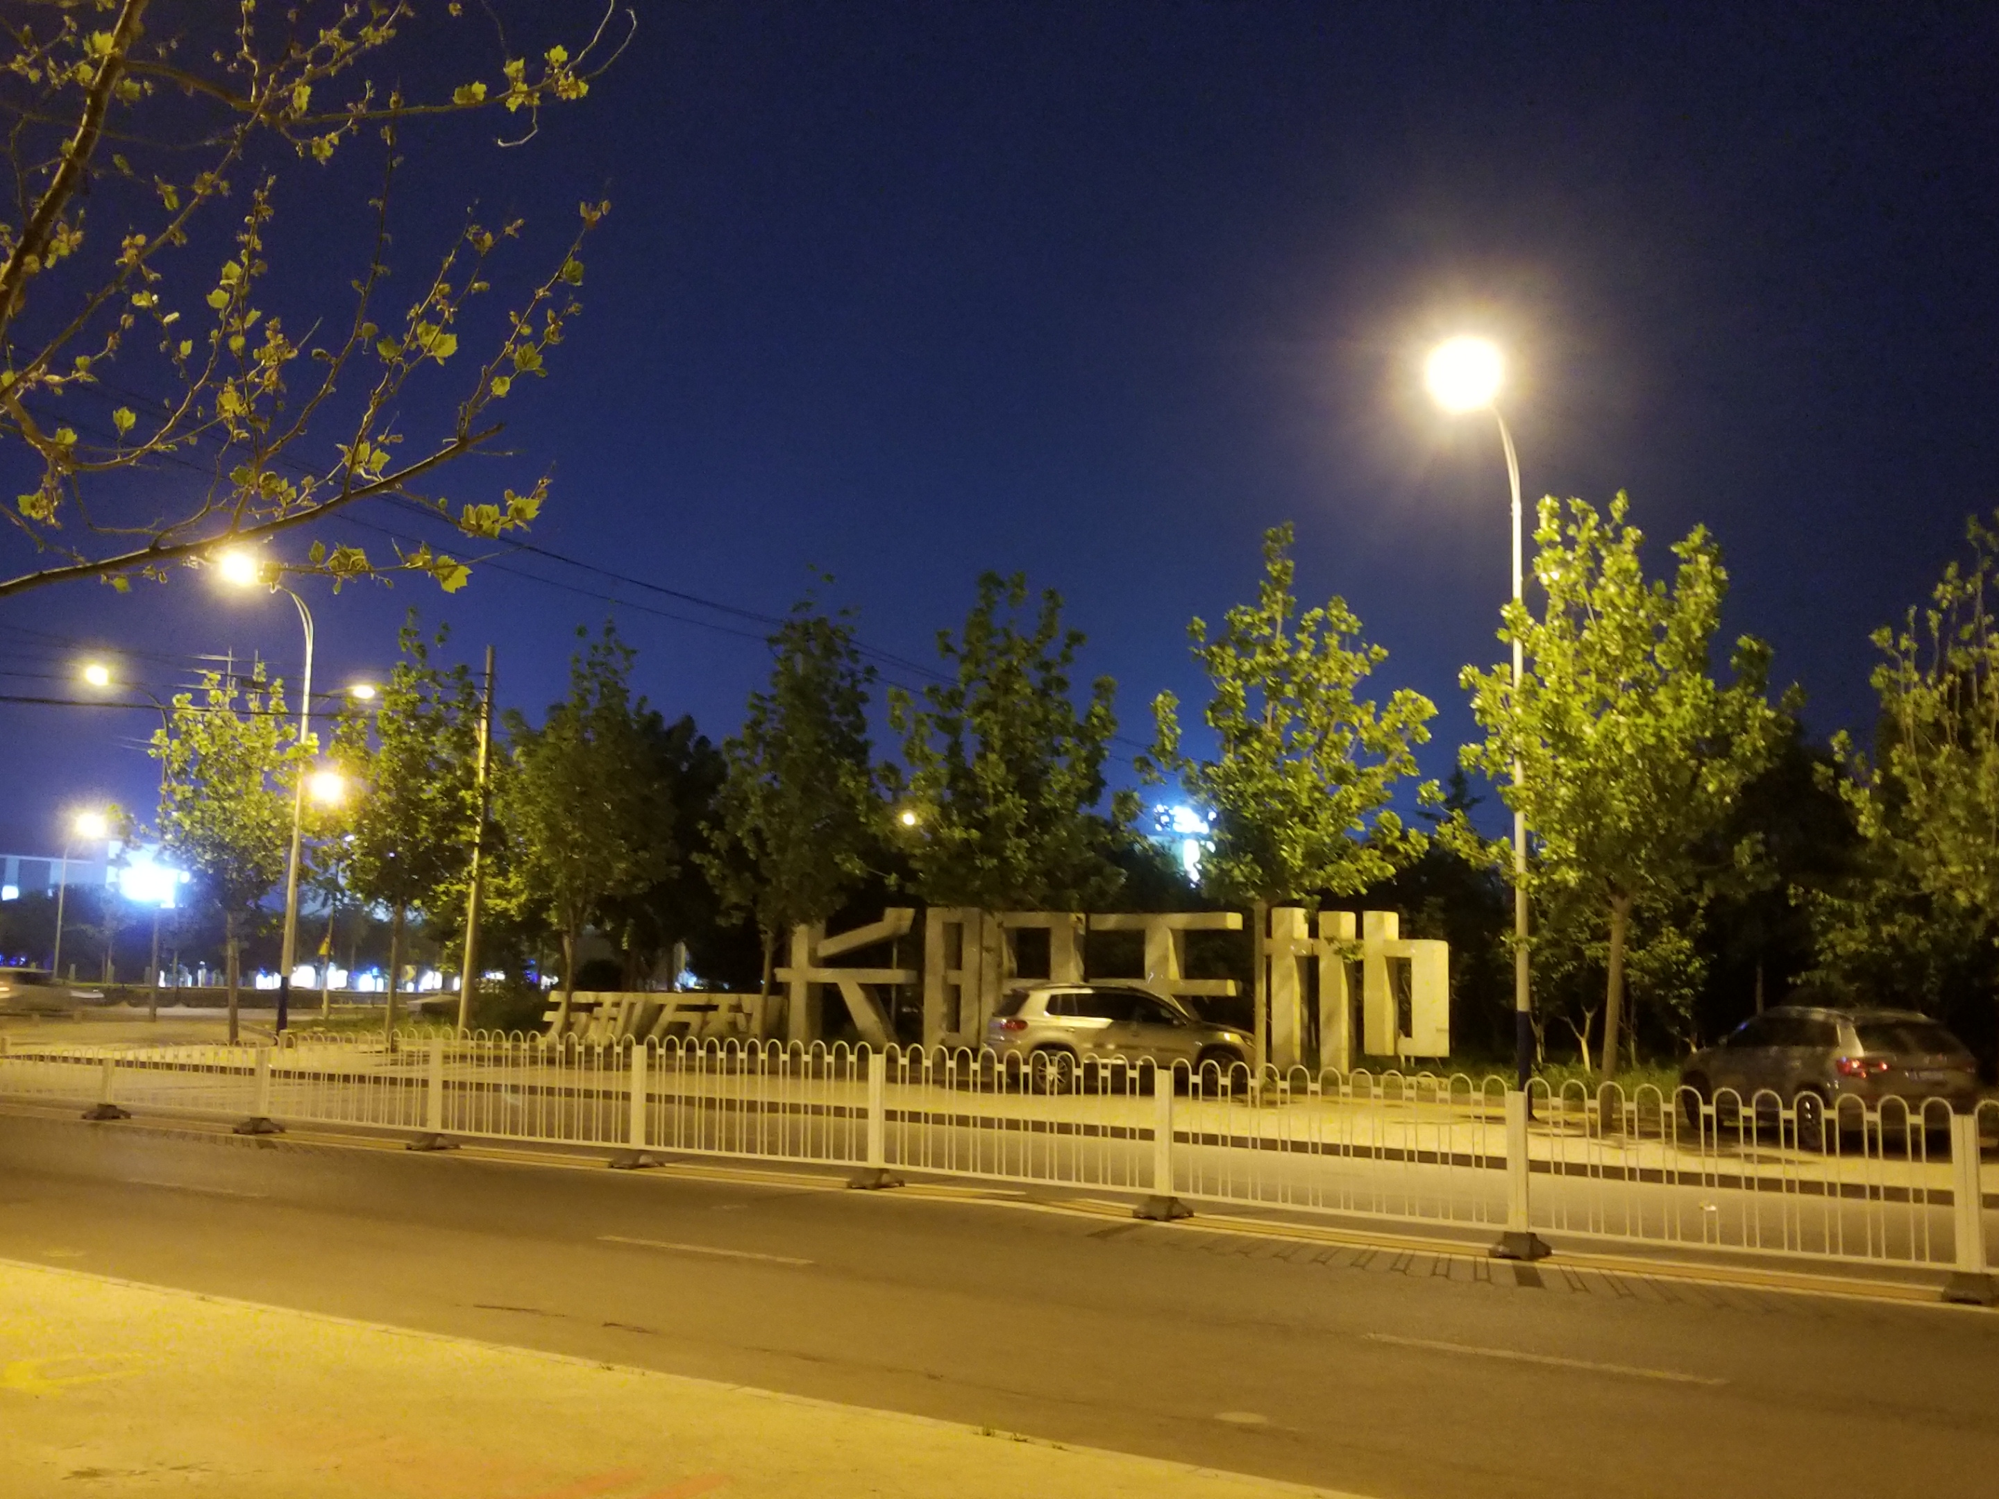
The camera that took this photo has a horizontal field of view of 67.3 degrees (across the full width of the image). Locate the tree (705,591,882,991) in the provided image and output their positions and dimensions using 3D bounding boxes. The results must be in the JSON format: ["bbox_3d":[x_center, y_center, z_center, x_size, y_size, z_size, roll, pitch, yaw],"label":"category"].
[{"bbox_3d":[-3.638,1.381,25.901,3.088,8.374,2.934,2,-7,-8],"label":"tree"}]

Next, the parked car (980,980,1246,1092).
[{"bbox_3d":[1.910,4.608,24.218,4.480,1.680,1.810,2,-7,-10],"label":"parked car"}]

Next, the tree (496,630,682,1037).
[{"bbox_3d":[-7.697,1.635,27.760,3.366,8.223,3.198,3,-7,-15],"label":"tree"}]

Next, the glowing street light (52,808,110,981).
[{"bbox_3d":[-35.220,5.795,57.285,1.600,6.891,0.400,0,-7,10],"label":"glowing street light"}]

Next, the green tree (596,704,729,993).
[{"bbox_3d":[-7.858,2.862,34.924,3.172,7.508,3.013,2,-7,-12],"label":"green tree"}]

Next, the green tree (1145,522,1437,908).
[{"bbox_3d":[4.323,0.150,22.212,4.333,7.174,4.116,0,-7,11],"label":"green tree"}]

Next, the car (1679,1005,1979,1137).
[{"bbox_3d":[10.612,4.249,19.809,1.810,1.630,4.420,1,-6,-3],"label":"car"}]

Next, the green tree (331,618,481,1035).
[{"bbox_3d":[-11.816,1.577,29.728,2.983,8.715,2.834,4,-7,-21],"label":"green tree"}]

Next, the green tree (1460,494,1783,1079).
[{"bbox_3d":[8.409,0.742,20.069,4.436,8.513,4.214,-2,-7,23],"label":"green tree"}]

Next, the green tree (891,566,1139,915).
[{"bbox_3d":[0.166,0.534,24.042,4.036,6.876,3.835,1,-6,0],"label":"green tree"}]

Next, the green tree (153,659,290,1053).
[{"bbox_3d":[-16.380,2.115,31.702,3.212,8.013,3.052,4,-7,-27],"label":"green tree"}]

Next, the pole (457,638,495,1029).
[{"bbox_3d":[-10.843,1.894,30.966,0.300,8.255,0.300,1,-6,0],"label":"pole"}]

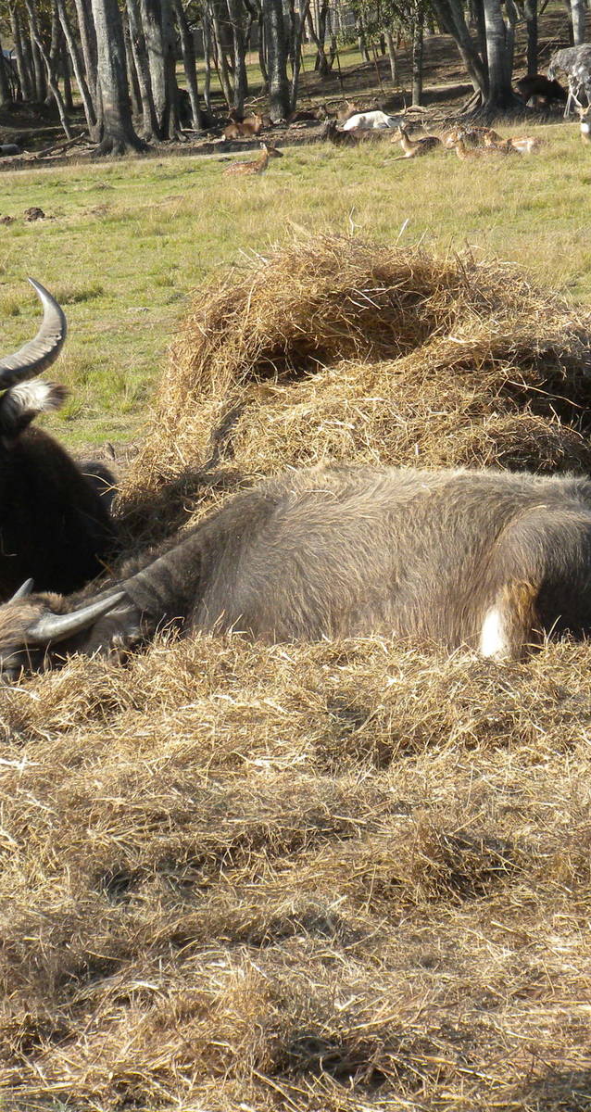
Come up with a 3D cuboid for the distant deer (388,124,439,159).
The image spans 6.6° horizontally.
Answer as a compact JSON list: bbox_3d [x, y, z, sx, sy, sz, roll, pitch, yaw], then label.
[{"bbox_3d":[2.260,-7.881,97.000,1.100,0.720,0.420,-6,6,-27],"label":"distant deer"}]

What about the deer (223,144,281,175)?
[{"bbox_3d":[-0.788,-7.373,95.000,1.100,0.680,0.420,-4,5,0],"label":"deer"}]

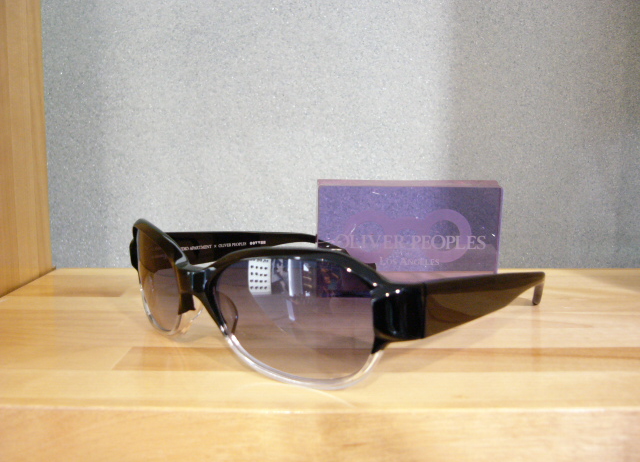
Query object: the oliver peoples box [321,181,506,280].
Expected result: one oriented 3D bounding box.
[{"bbox_3d":[0.044,0.004,0.325,0.089,0.057,0.014,1,15,3],"label":"oliver peoples box"}]

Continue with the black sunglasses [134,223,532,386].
[{"bbox_3d":[0.011,0.016,0.281,0.142,0.049,0.162,8,12,40],"label":"black sunglasses"}]

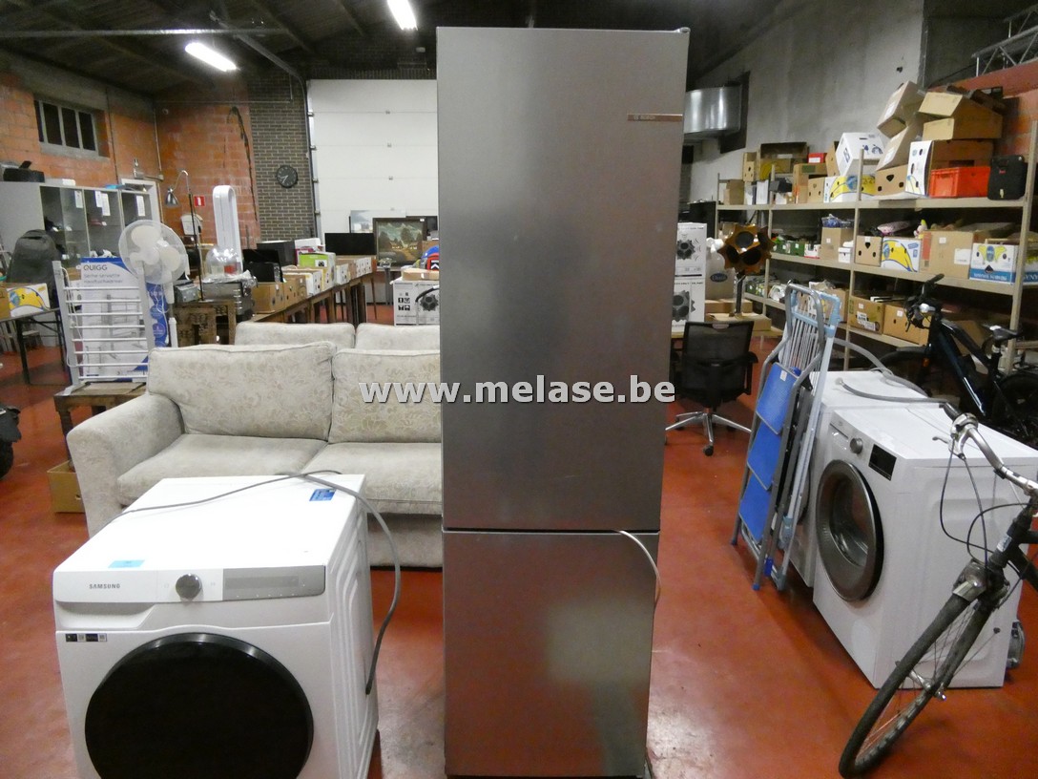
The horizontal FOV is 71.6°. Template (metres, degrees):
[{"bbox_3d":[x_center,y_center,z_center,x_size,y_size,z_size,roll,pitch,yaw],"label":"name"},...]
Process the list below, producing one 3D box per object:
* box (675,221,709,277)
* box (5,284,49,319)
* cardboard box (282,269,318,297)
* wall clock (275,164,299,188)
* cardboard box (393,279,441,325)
[{"bbox_3d":[1.155,-1.037,5.373,0.385,0.392,0.385,-1,14,-3],"label":"box"},{"bbox_3d":[-4.899,-0.863,6.937,0.400,0.250,0.530,0,13,3],"label":"box"},{"bbox_3d":[-2.523,-1.193,8.139,0.480,0.240,0.410,-1,13,0],"label":"cardboard box"},{"bbox_3d":[-4.150,-3.802,12.838,0.385,0.385,0.050,-1,13,0],"label":"wall clock"},{"bbox_3d":[-0.833,-0.784,6.390,0.470,0.386,0.410,-1,13,0],"label":"cardboard box"}]

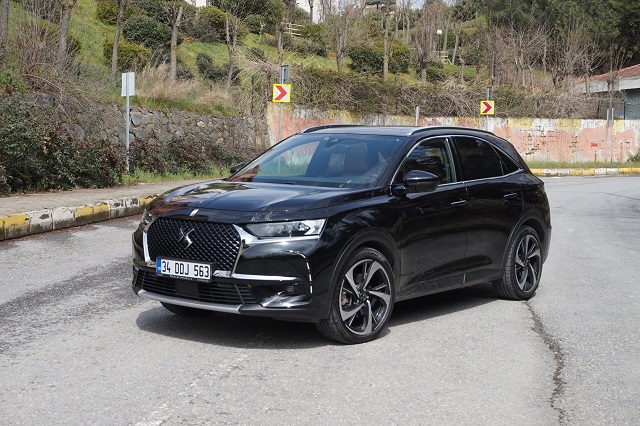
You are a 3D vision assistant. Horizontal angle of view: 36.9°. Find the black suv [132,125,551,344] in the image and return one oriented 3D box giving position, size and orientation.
[{"bbox_3d":[0.411,0.029,8.415,2.010,1.620,4.570,4,5,36],"label":"black suv"}]

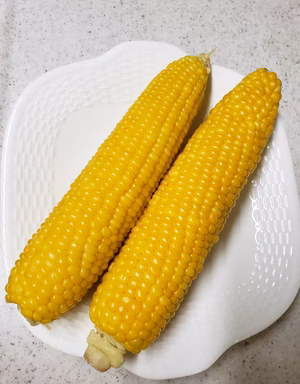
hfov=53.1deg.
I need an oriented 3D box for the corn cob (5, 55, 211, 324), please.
[{"bbox_3d":[-0.016,-0.014,0.202,0.048,0.048,0.214,31,76,8],"label":"corn cob"}]

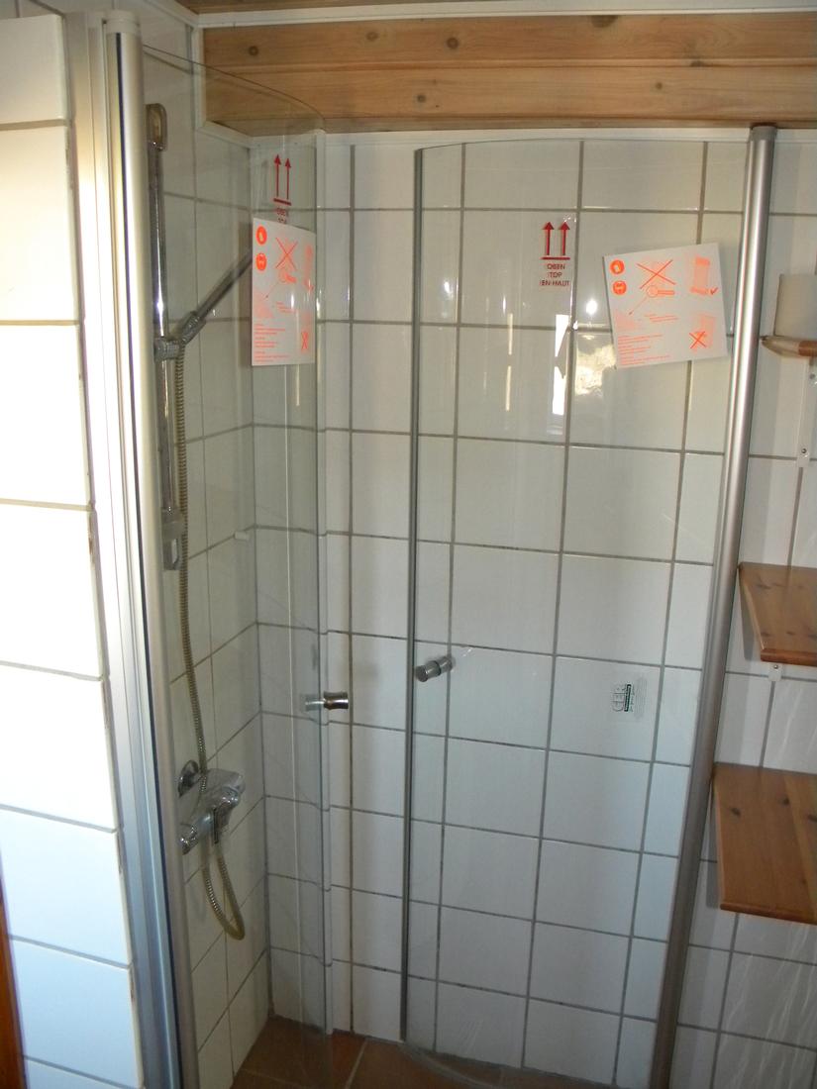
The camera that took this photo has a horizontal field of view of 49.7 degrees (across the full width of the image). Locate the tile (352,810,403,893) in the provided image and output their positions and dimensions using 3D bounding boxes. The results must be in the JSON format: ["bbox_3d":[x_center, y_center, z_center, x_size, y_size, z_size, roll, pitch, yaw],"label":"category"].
[{"bbox_3d":[-0.024,0.665,1.874,0.196,0.196,0.010,5,16,13],"label":"tile"}]

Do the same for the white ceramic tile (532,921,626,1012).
[{"bbox_3d":[0.357,0.882,1.839,0.197,0.197,0.012,5,15,13],"label":"white ceramic tile"}]

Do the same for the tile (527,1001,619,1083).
[{"bbox_3d":[0.348,1.056,1.877,0.196,0.182,0.010,5,15,13],"label":"tile"}]

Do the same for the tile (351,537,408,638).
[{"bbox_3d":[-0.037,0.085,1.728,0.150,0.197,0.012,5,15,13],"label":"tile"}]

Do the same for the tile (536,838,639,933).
[{"bbox_3d":[0.360,0.691,1.777,0.196,0.196,0.010,5,15,13],"label":"tile"}]

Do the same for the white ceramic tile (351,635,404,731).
[{"bbox_3d":[-0.017,0.281,1.769,0.196,0.196,0.010,5,16,13],"label":"white ceramic tile"}]

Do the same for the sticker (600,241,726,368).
[{"bbox_3d":[0.415,-0.382,1.415,0.176,0.177,0.003,-5,13,11],"label":"sticker"}]

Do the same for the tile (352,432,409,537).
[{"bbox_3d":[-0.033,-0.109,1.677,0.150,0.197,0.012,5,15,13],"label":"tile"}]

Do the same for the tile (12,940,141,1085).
[{"bbox_3d":[-0.446,0.629,1.185,0.187,0.197,0.012,5,15,13],"label":"tile"}]

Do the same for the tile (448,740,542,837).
[{"bbox_3d":[0.174,0.490,1.781,0.197,0.197,0.012,5,15,13],"label":"tile"}]

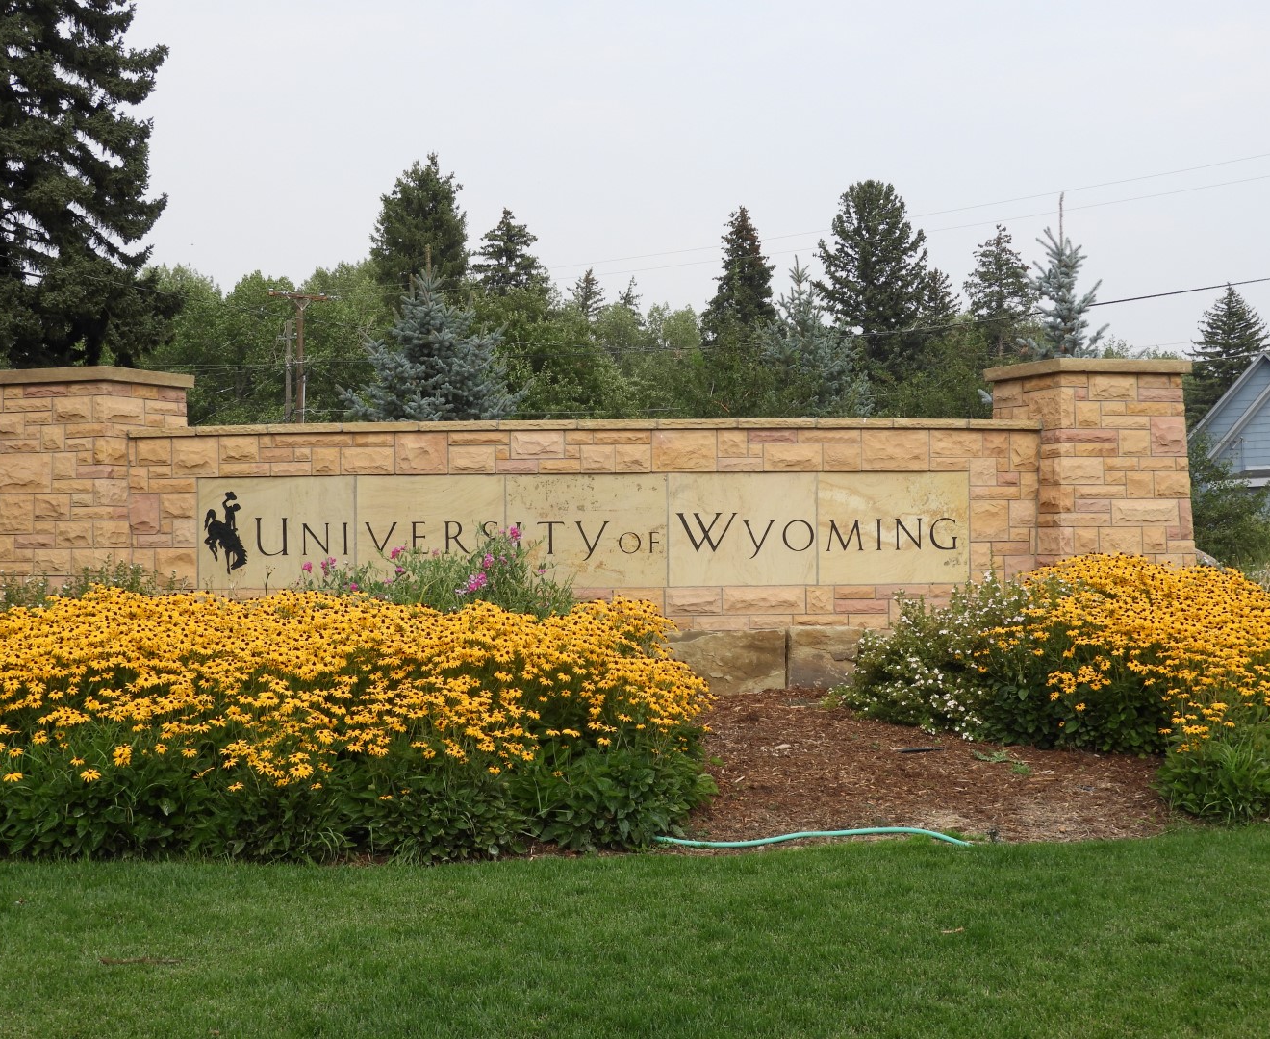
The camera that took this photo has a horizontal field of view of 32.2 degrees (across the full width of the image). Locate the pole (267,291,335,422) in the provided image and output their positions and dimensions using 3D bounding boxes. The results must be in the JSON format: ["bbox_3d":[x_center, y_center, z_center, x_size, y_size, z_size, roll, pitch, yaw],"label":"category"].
[{"bbox_3d":[-12.290,-2.970,81.000,2.500,10.800,0.400,0,0,-38],"label":"pole"}]

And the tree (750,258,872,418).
[{"bbox_3d":[3.040,-1.350,40.000,3.700,6.800,3.700,0,0,0],"label":"tree"}]

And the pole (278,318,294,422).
[{"bbox_3d":[-12.940,-2.500,82.000,0.450,9.900,0.320,0,0,-38],"label":"pole"}]

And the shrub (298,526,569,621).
[{"bbox_3d":[-1.420,0.640,15.700,2.000,1.200,1.000,0,0,0],"label":"shrub"}]

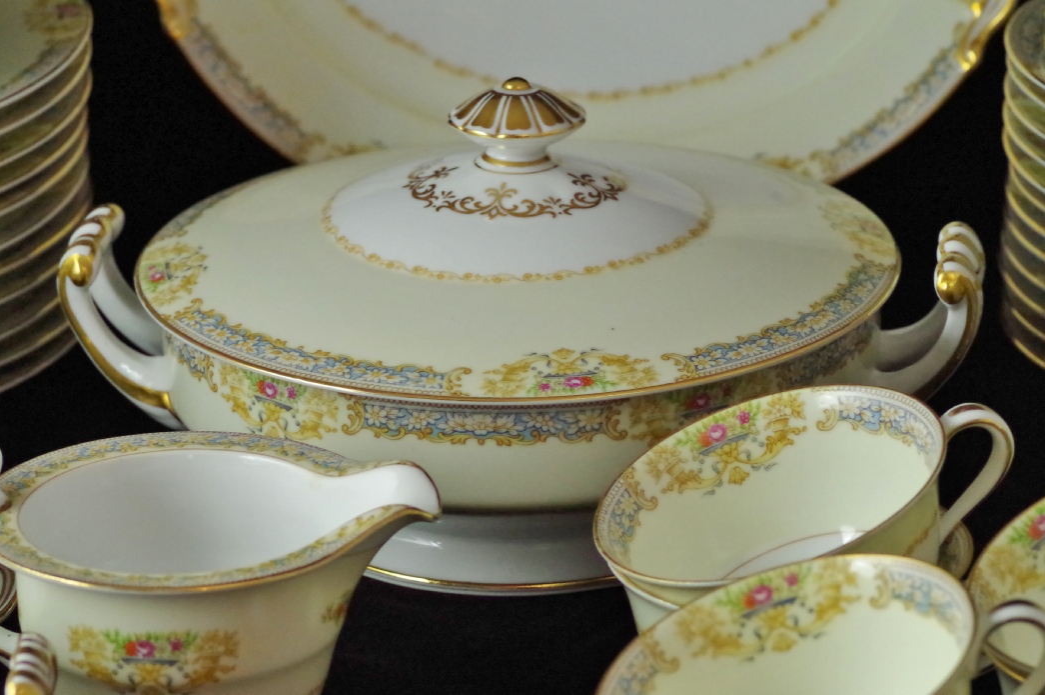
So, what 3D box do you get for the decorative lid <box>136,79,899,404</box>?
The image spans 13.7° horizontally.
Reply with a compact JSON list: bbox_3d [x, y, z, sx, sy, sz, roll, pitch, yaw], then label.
[{"bbox_3d":[-0.002,-0.052,1.307,0.230,0.060,0.230,-1,21,0],"label":"decorative lid"}]

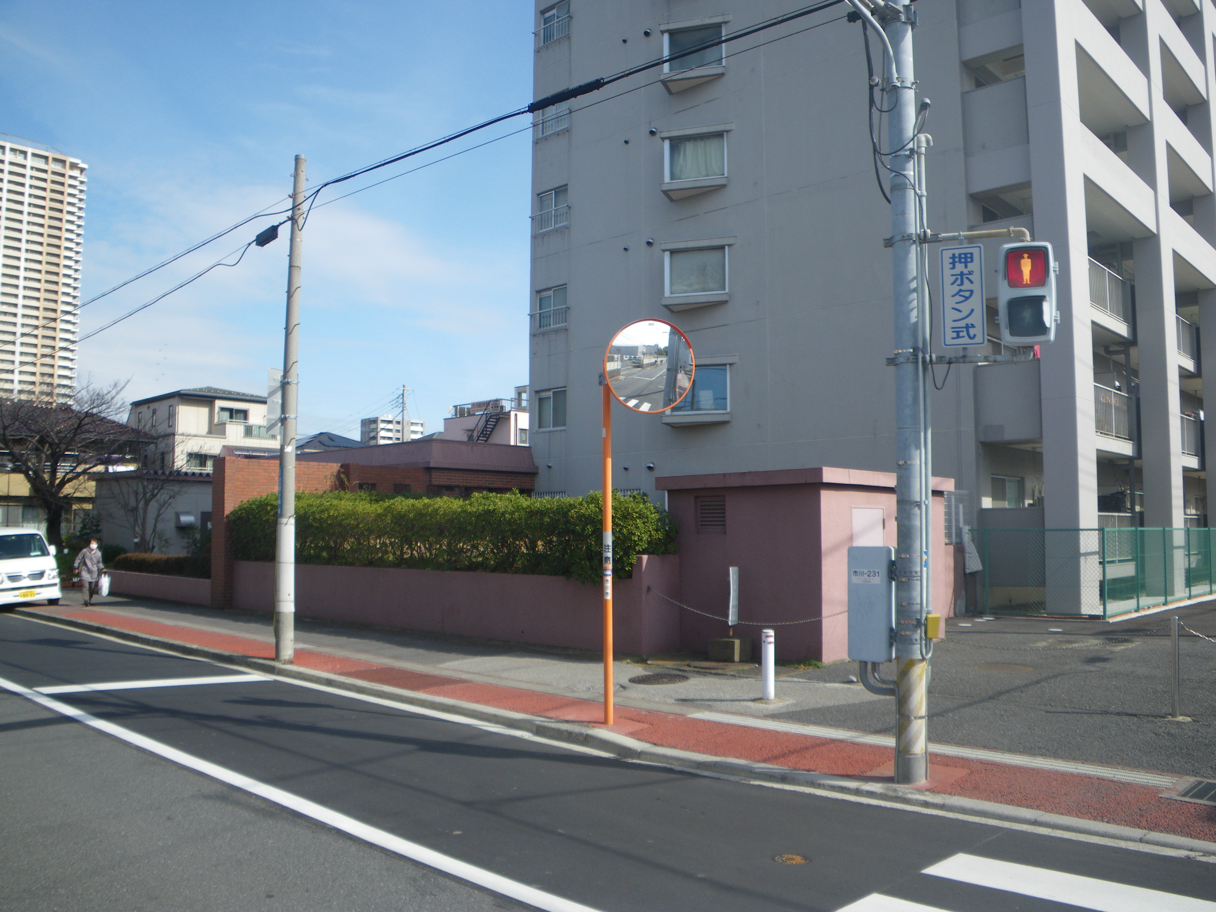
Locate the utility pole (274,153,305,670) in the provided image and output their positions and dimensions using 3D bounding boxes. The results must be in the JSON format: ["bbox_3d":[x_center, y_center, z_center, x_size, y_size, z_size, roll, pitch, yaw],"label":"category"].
[{"bbox_3d":[-3.778,-0.618,11.797,0.220,6.130,0.220,-3,-5,44],"label":"utility pole"}]

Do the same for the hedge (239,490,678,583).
[{"bbox_3d":[-3.521,1.349,17.062,11.000,1.220,1.000,-4,-6,43],"label":"hedge"}]

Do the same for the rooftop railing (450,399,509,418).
[{"bbox_3d":[-8.388,-3.045,64.335,4.800,0.800,1.000,-4,-6,43],"label":"rooftop railing"}]

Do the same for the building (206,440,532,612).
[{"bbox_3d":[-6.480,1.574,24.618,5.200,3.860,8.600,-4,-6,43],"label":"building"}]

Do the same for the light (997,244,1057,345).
[{"bbox_3d":[2.742,-1.063,6.437,0.350,0.675,0.200,-1,-4,16],"label":"light"}]

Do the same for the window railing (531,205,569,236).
[{"bbox_3d":[-1.563,-6.340,26.524,1.500,0.600,0.180,-4,-6,43],"label":"window railing"}]

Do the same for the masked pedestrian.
[{"bbox_3d":[-11.072,2.486,21.015,0.580,1.500,0.400,4,-5,-41],"label":"masked pedestrian"}]

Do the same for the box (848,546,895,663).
[{"bbox_3d":[1.830,1.009,6.717,0.320,0.780,0.190,-3,-5,37],"label":"box"}]

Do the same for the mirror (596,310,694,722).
[{"bbox_3d":[0.375,0.546,8.666,0.880,3.570,0.280,2,-4,-19],"label":"mirror"}]

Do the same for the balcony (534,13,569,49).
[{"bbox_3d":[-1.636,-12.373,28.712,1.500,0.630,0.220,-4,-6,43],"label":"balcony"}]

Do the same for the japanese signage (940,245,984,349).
[{"bbox_3d":[2.235,-1.008,6.194,0.265,0.650,0.030,-1,-4,20],"label":"japanese signage"}]

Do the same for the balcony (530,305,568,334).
[{"bbox_3d":[-1.577,-3.650,26.335,1.500,0.600,0.180,-4,-6,43],"label":"balcony"}]

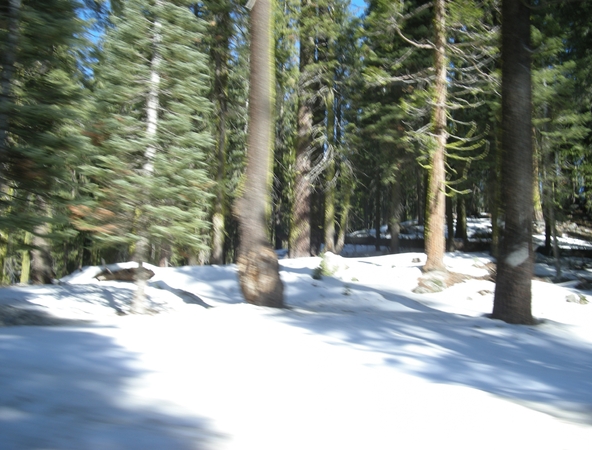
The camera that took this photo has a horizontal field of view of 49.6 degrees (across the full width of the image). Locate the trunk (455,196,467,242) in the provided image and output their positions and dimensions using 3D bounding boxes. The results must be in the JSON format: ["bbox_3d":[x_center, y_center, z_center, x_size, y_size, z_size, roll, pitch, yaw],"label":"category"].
[{"bbox_3d":[7.182,-0.240,28.000,0.458,2.008,0.458,1,-1,0],"label":"trunk"}]

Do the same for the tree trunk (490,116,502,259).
[{"bbox_3d":[6.566,-1.195,21.000,0.328,4.584,0.328,1,-1,0],"label":"tree trunk"}]

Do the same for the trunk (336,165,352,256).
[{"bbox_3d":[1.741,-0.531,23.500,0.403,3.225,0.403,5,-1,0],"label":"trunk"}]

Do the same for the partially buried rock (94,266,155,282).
[{"bbox_3d":[-3.878,1.119,14.500,1.360,0.380,0.650,1,-1,0],"label":"partially buried rock"}]

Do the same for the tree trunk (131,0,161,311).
[{"bbox_3d":[-2.634,-1.137,11.300,0.264,5.357,0.264,3,-1,0],"label":"tree trunk"}]

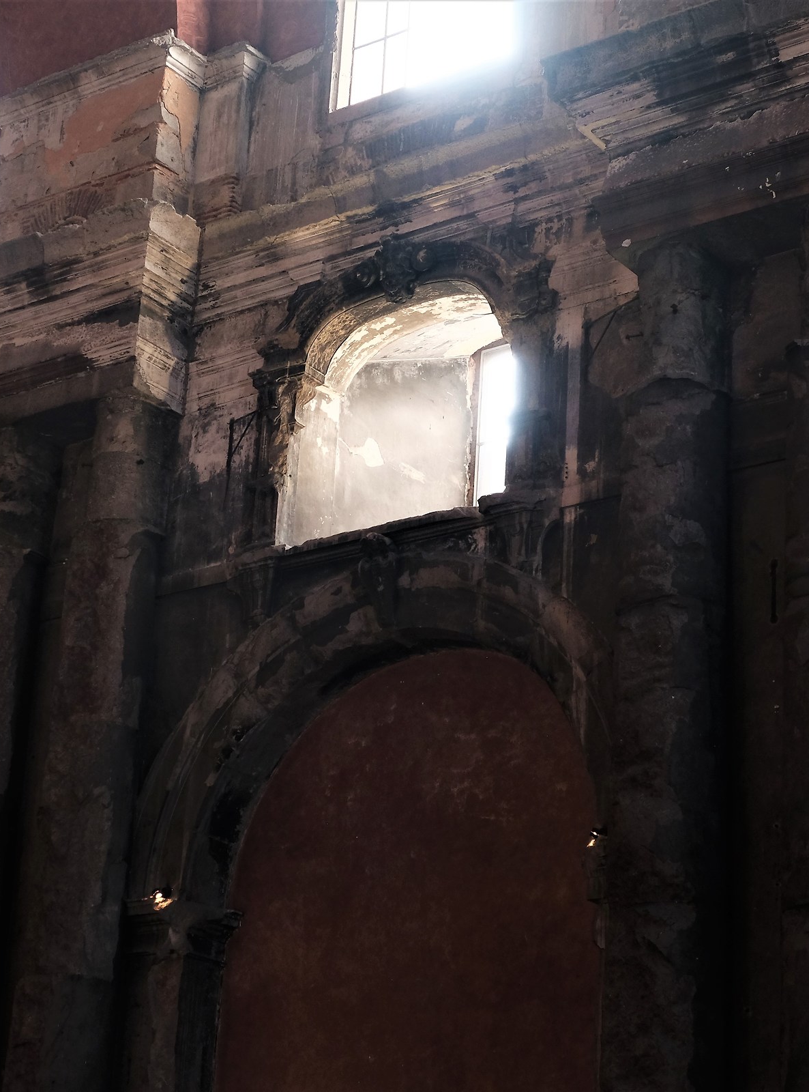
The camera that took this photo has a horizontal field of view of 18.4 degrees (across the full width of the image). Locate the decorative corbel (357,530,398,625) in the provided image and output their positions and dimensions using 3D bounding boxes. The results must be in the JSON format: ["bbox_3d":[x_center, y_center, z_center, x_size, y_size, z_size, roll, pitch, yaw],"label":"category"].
[{"bbox_3d":[-0.224,0.257,20.121,0.360,0.825,0.330,-12,-26,34],"label":"decorative corbel"}]

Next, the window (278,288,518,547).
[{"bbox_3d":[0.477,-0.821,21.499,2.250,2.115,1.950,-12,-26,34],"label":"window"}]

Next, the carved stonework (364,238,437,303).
[{"bbox_3d":[-0.074,-2.299,21.111,0.690,0.645,0.300,-12,-26,34],"label":"carved stonework"}]

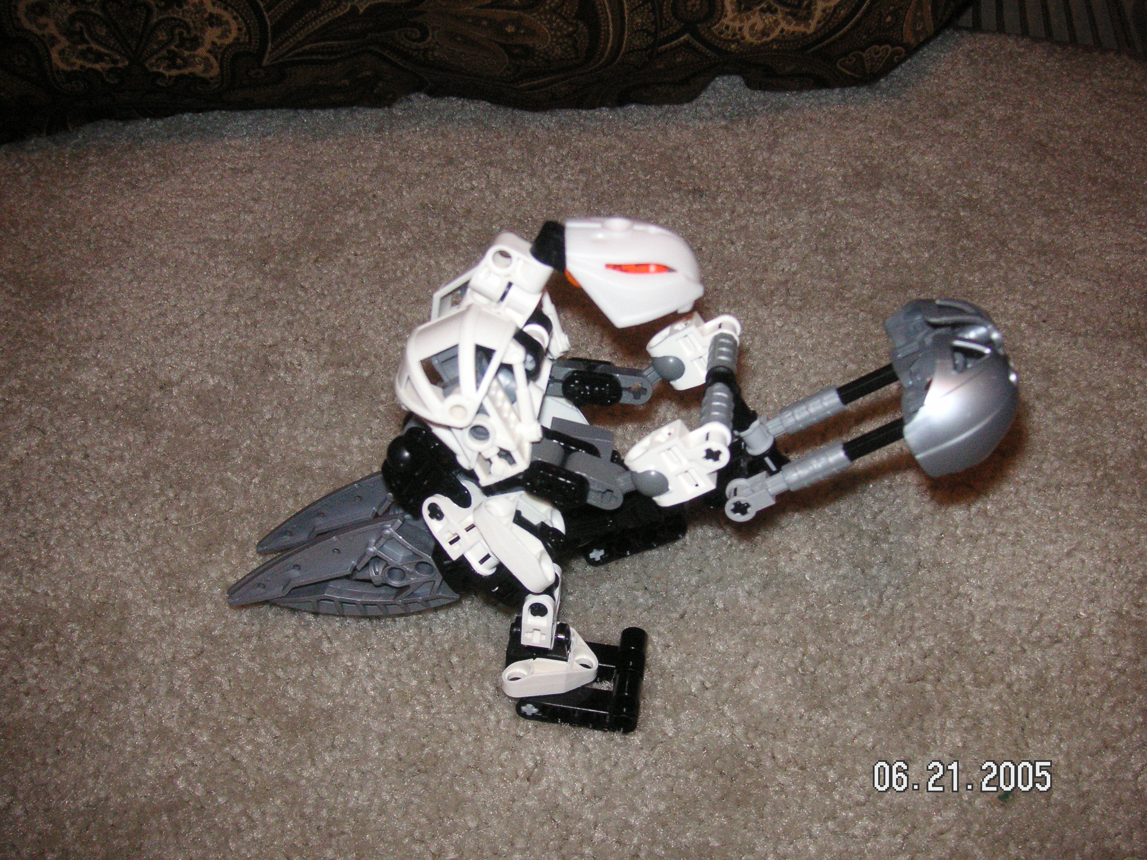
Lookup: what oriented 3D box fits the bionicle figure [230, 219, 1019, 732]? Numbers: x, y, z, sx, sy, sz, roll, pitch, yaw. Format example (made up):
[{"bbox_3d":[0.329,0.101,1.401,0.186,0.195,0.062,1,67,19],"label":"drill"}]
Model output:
[{"bbox_3d":[0.006,-0.001,0.321,0.204,0.119,0.102,5,37,6],"label":"bionicle figure"}]

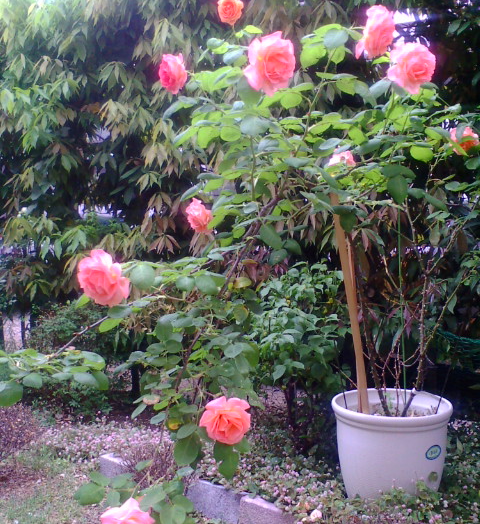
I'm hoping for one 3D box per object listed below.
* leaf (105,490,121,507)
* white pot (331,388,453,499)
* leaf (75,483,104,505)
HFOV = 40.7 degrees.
[{"bbox_3d":[-0.276,0.514,1.400,0.034,0.010,0.044,10,37,-7],"label":"leaf"},{"bbox_3d":[0.460,0.581,1.955,0.365,0.310,0.365,0,2,11],"label":"white pot"},{"bbox_3d":[-0.349,0.537,1.500,0.073,0.012,0.049,-7,47,-26],"label":"leaf"}]

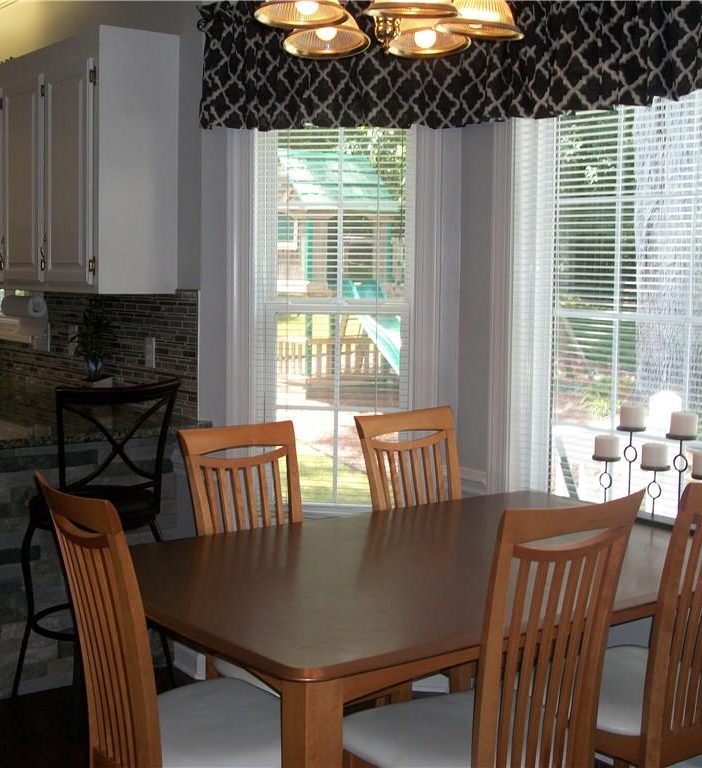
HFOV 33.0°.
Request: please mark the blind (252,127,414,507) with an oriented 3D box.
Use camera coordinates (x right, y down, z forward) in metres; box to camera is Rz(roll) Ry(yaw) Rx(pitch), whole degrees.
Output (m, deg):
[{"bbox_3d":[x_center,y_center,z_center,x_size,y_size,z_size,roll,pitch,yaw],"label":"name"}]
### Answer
[{"bbox_3d":[-0.069,-0.260,4.153,0.578,1.467,0.091,1,5,7],"label":"blind"}]

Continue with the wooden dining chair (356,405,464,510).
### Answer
[{"bbox_3d":[0.324,0.626,3.538,0.455,1.022,0.567,-3,7,-38],"label":"wooden dining chair"}]

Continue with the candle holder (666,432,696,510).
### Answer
[{"bbox_3d":[0.910,0.270,3.270,0.085,0.263,0.085,-4,7,-38],"label":"candle holder"}]

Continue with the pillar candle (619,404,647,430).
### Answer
[{"bbox_3d":[0.809,0.093,3.385,0.073,0.067,0.073,1,5,0],"label":"pillar candle"}]

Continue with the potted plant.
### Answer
[{"bbox_3d":[-1.035,-0.134,4.737,0.162,0.430,0.177,-3,7,-37],"label":"potted plant"}]

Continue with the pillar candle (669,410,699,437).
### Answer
[{"bbox_3d":[0.916,0.111,3.249,0.073,0.067,0.073,-4,7,-38],"label":"pillar candle"}]

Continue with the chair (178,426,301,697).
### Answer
[{"bbox_3d":[-0.160,0.656,3.164,0.455,1.022,0.567,-3,7,-38],"label":"chair"}]

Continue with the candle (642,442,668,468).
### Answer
[{"bbox_3d":[0.857,0.203,3.332,0.073,0.067,0.073,-4,7,-38],"label":"candle"}]

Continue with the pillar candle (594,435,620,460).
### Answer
[{"bbox_3d":[0.752,0.186,3.466,0.073,0.067,0.073,1,5,0],"label":"pillar candle"}]

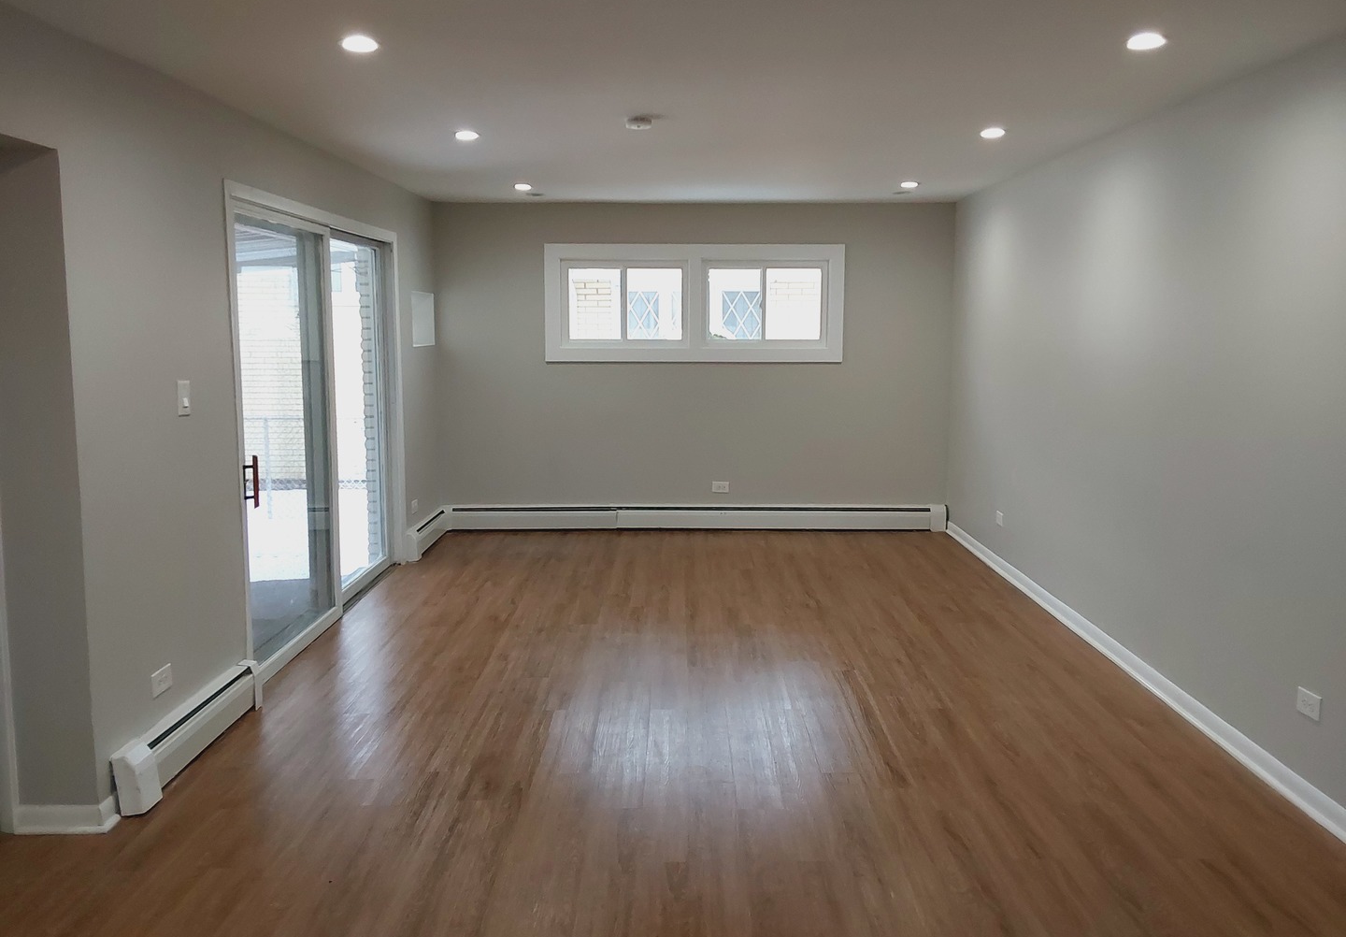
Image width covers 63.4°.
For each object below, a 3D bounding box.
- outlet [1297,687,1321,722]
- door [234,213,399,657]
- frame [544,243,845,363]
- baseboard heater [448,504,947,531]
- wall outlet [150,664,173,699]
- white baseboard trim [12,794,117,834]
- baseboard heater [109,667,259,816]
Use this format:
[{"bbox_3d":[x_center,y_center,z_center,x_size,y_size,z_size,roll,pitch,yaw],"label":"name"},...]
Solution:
[{"bbox_3d":[1.982,0.736,3.402,0.012,0.075,0.120,0,8,0],"label":"outlet"},{"bbox_3d":[-1.745,-0.242,5.566,0.110,1.989,2.417,0,8,0],"label":"door"},{"bbox_3d":[0.154,-1.165,7.715,2.110,0.827,0.090,0,8,0],"label":"frame"},{"bbox_3d":[0.170,0.356,7.809,3.572,0.187,0.084,0,8,0],"label":"baseboard heater"},{"bbox_3d":[-1.703,0.711,3.646,0.012,0.076,0.124,0,8,0],"label":"wall outlet"},{"bbox_3d":[-1.821,1.037,3.285,0.279,0.089,0.115,0,8,0],"label":"white baseboard trim"},{"bbox_3d":[-1.667,0.908,3.823,0.083,0.194,0.956,0,8,0],"label":"baseboard heater"}]

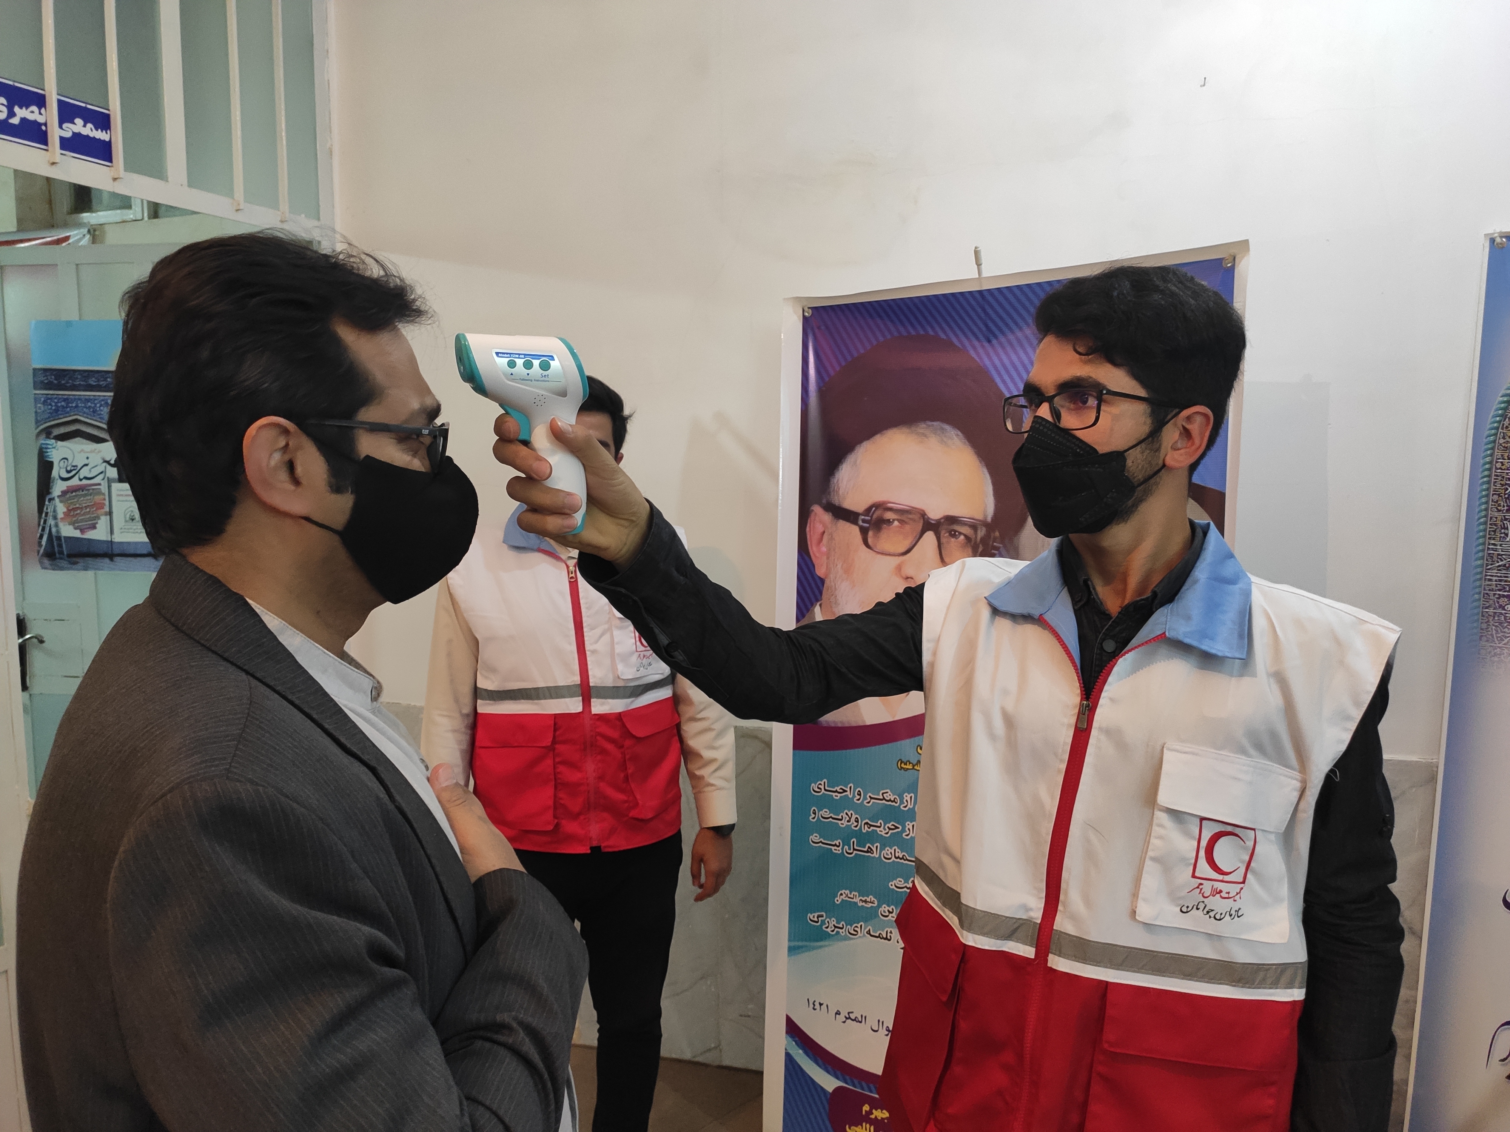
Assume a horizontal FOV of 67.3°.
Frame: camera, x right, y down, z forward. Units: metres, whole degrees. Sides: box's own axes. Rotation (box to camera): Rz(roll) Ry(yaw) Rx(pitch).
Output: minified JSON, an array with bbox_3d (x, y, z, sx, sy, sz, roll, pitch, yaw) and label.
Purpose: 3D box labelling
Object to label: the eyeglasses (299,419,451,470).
[{"bbox_3d":[-0.287,-0.085,0.793,0.138,0.042,0.141,3,7,-16],"label":"eyeglasses"}]

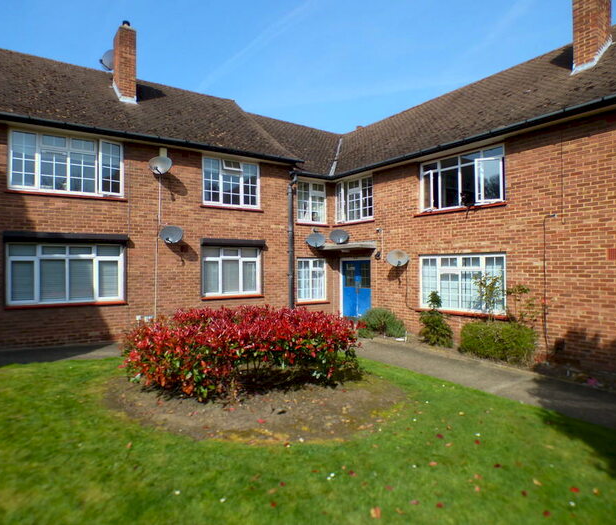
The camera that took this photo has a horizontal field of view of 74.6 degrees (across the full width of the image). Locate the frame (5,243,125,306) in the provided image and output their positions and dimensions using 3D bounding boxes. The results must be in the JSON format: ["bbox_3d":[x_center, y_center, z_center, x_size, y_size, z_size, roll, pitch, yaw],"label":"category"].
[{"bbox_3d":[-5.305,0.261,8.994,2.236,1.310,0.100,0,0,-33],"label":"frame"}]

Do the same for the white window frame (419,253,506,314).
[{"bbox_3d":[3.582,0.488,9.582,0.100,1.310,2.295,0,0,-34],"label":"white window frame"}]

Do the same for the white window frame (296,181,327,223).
[{"bbox_3d":[0.145,-1.908,12.970,1.157,1.321,0.100,0,-1,-35],"label":"white window frame"}]

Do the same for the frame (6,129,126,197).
[{"bbox_3d":[-5.304,-2.172,9.005,2.206,1.290,0.100,0,0,-33],"label":"frame"}]

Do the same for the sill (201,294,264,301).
[{"bbox_3d":[-2.005,0.944,11.008,1.783,0.080,0.150,0,0,-33],"label":"sill"}]

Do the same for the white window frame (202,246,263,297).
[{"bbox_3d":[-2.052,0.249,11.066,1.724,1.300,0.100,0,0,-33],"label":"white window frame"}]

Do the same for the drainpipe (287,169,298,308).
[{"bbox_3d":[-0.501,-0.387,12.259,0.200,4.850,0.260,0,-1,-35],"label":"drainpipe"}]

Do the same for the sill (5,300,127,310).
[{"bbox_3d":[-5.282,0.963,9.002,2.327,0.080,0.150,0,-1,-35],"label":"sill"}]

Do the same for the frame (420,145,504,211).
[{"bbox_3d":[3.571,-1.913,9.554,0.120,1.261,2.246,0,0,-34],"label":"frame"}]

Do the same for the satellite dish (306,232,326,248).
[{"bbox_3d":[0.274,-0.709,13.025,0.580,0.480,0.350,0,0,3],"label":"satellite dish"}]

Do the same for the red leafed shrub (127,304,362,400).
[{"bbox_3d":[-0.973,1.356,6.636,3.669,1.085,2.100,-1,-1,-15],"label":"red leafed shrub"}]

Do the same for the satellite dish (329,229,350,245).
[{"bbox_3d":[1.019,-0.841,13.087,0.580,0.480,0.350,0,0,3],"label":"satellite dish"}]

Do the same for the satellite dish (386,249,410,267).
[{"bbox_3d":[2.393,-0.132,10.694,0.610,0.480,0.380,-1,-1,6],"label":"satellite dish"}]

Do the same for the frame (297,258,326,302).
[{"bbox_3d":[0.147,0.572,12.888,1.155,1.368,0.100,0,-1,-35],"label":"frame"}]

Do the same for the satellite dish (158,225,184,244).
[{"bbox_3d":[-3.336,-0.684,9.882,0.580,0.480,0.350,0,0,3],"label":"satellite dish"}]

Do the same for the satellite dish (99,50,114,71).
[{"bbox_3d":[-6.025,-6.209,12.400,0.660,0.640,0.450,-1,-1,6],"label":"satellite dish"}]

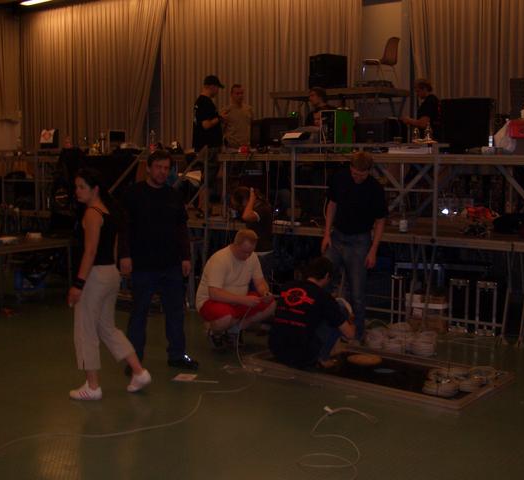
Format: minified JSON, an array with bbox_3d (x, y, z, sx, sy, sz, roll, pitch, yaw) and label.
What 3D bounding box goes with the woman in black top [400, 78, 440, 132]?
[{"bbox_3d":[2.019,-1.172,9.731,0.500,1.750,0.500,-2,6,-21],"label":"woman in black top"}]

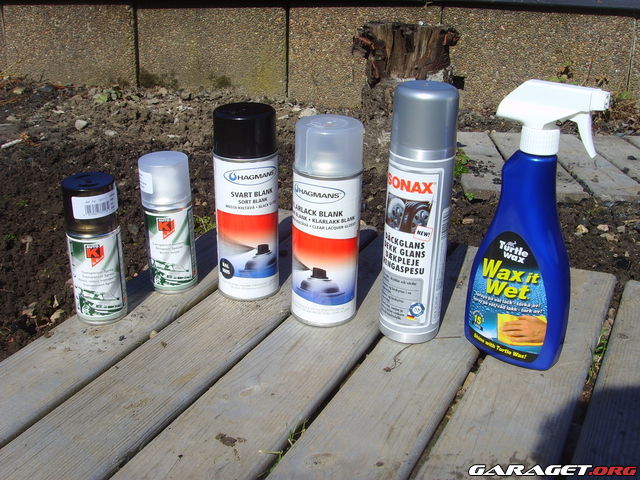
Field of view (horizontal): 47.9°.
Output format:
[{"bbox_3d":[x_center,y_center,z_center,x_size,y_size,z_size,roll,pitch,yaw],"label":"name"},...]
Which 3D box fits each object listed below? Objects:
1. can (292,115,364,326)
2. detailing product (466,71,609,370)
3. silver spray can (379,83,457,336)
[{"bbox_3d":[0.006,-0.017,0.726,0.066,0.204,0.066,1,25,0],"label":"can"},{"bbox_3d":[0.191,-0.012,0.652,0.095,0.261,0.057,13,28,25],"label":"detailing product"},{"bbox_3d":[0.094,-0.024,0.691,0.063,0.247,0.063,1,25,0],"label":"silver spray can"}]

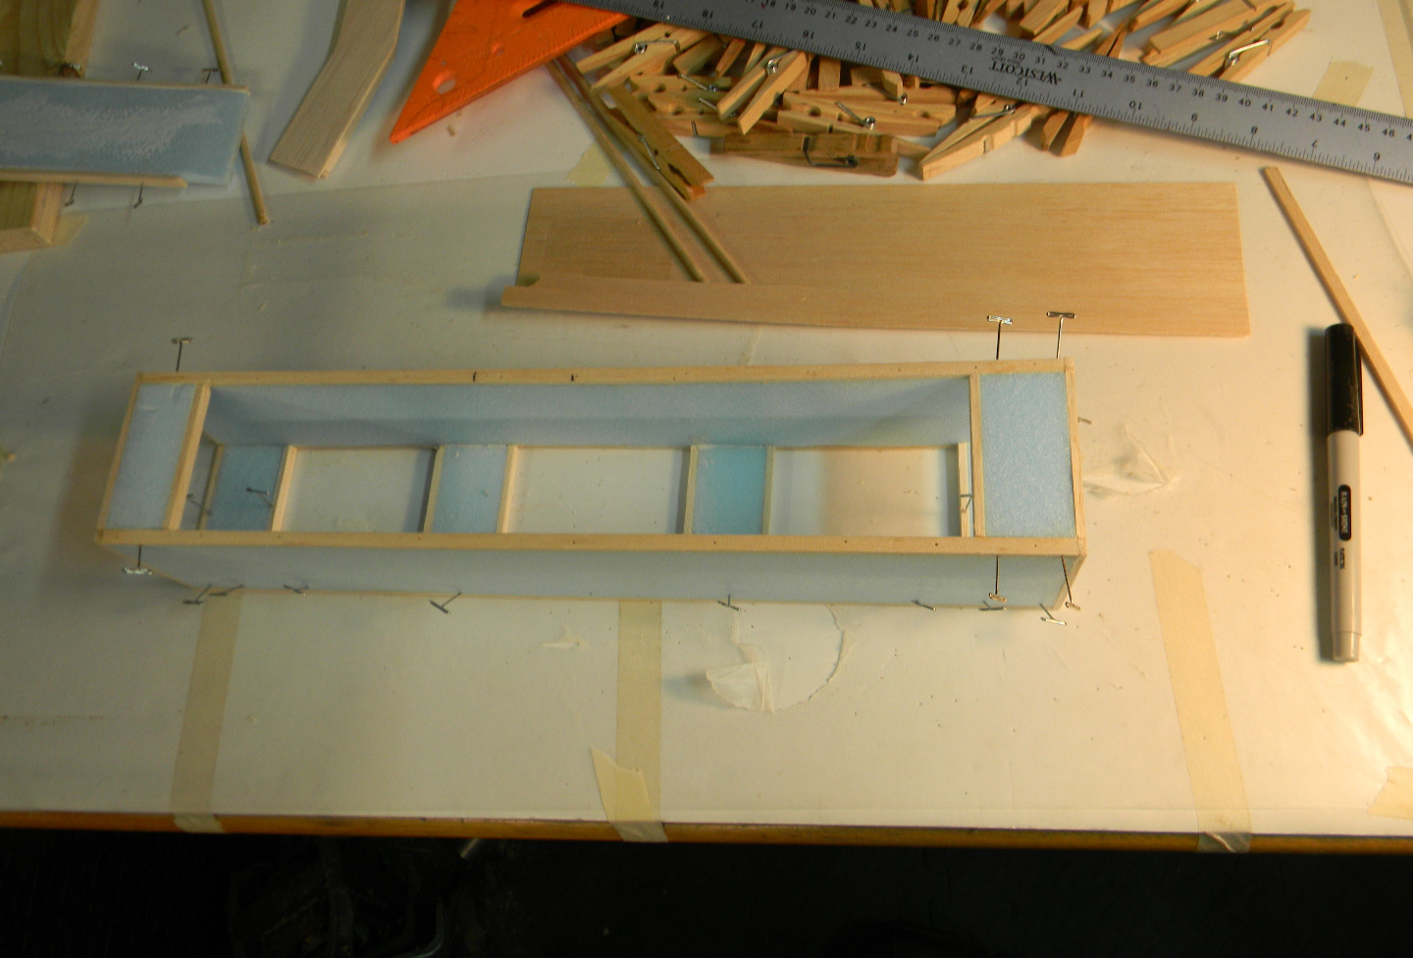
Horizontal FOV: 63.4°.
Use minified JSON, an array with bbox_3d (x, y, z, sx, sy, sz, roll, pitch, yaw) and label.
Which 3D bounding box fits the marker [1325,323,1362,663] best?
[{"bbox_3d":[0.249,0.002,0.445,0.013,0.012,0.139,6,70,11],"label":"marker"}]

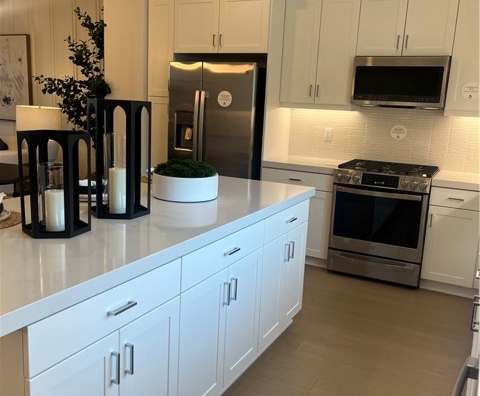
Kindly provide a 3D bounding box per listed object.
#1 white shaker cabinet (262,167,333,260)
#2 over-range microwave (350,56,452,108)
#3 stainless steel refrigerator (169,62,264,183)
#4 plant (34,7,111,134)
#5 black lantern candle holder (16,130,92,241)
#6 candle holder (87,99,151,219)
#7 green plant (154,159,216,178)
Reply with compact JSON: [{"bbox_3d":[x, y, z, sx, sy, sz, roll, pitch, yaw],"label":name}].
[{"bbox_3d":[0.635,0.096,4.586,0.678,0.825,0.620,8,12,26],"label":"white shaker cabinet"},{"bbox_3d":[1.398,-0.989,4.154,0.758,0.419,0.382,8,12,26],"label":"over-range microwave"},{"bbox_3d":[-0.158,-0.416,4.813,0.900,1.765,0.760,8,12,26],"label":"stainless steel refrigerator"},{"bbox_3d":[-1.797,-1.404,5.528,0.760,1.480,0.620,8,12,26],"label":"plant"},{"bbox_3d":[-0.672,-0.059,1.758,0.244,0.364,0.211,0,11,-13],"label":"black lantern candle holder"},{"bbox_3d":[-0.519,-0.175,2.073,0.265,0.486,0.230,2,11,-4],"label":"candle holder"},{"bbox_3d":[-0.285,-0.153,2.541,0.320,0.093,0.320,3,11,-1],"label":"green plant"}]

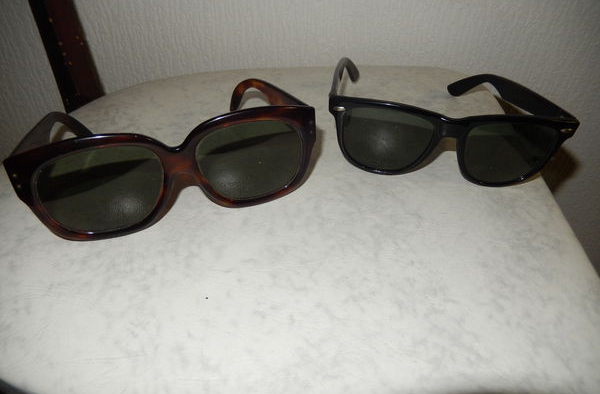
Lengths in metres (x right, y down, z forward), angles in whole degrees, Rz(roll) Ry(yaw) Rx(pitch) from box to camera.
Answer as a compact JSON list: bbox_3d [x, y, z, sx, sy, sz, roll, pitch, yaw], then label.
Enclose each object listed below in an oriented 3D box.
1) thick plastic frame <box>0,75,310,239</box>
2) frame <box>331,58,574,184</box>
[{"bbox_3d":[-0.080,-0.045,0.270,0.152,0.057,0.131,-11,37,-16],"label":"thick plastic frame"},{"bbox_3d":[0.095,-0.071,0.316,0.144,0.051,0.148,4,36,5],"label":"frame"}]

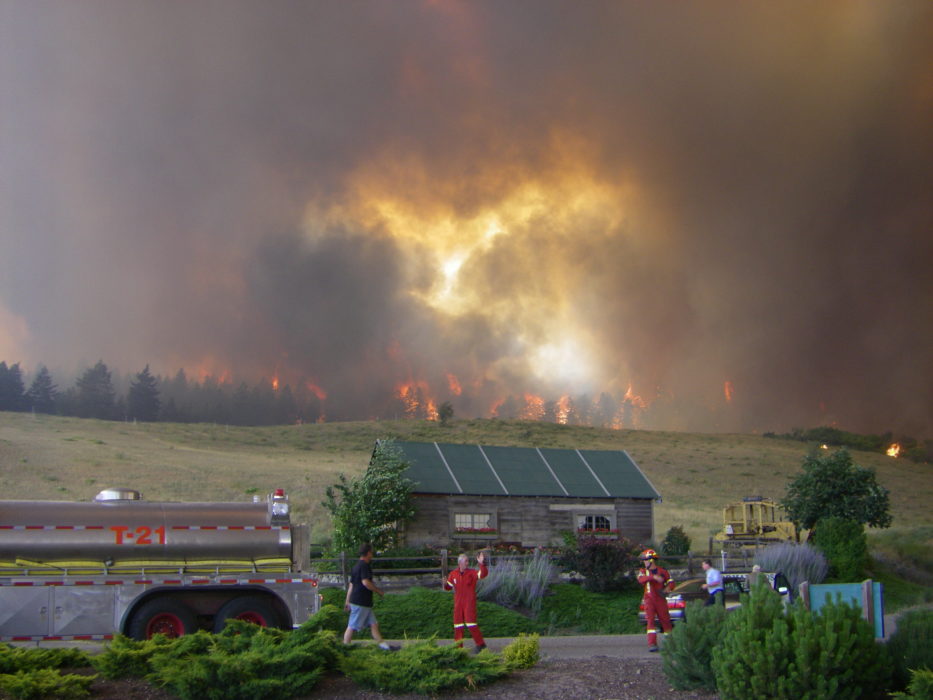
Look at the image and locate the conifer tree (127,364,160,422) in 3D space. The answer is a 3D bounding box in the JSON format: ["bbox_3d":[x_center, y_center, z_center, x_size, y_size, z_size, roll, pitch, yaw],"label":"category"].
[{"bbox_3d":[-59.914,8.316,190.000,6.307,11.416,6.307,0,-11,0],"label":"conifer tree"}]

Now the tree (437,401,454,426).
[{"bbox_3d":[-3.075,9.295,150.000,2.636,3.829,2.636,0,-11,0],"label":"tree"}]

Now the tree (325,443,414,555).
[{"bbox_3d":[-2.869,4.361,30.300,2.781,3.370,2.642,0,-11,0],"label":"tree"}]

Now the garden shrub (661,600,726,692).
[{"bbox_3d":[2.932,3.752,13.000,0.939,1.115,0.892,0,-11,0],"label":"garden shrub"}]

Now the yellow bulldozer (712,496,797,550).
[{"bbox_3d":[16.200,9.695,57.198,4.900,3.001,2.700,-3,-11,16],"label":"yellow bulldozer"}]

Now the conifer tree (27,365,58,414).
[{"bbox_3d":[-78.649,7.582,190.000,5.936,9.926,5.936,0,-11,0],"label":"conifer tree"}]

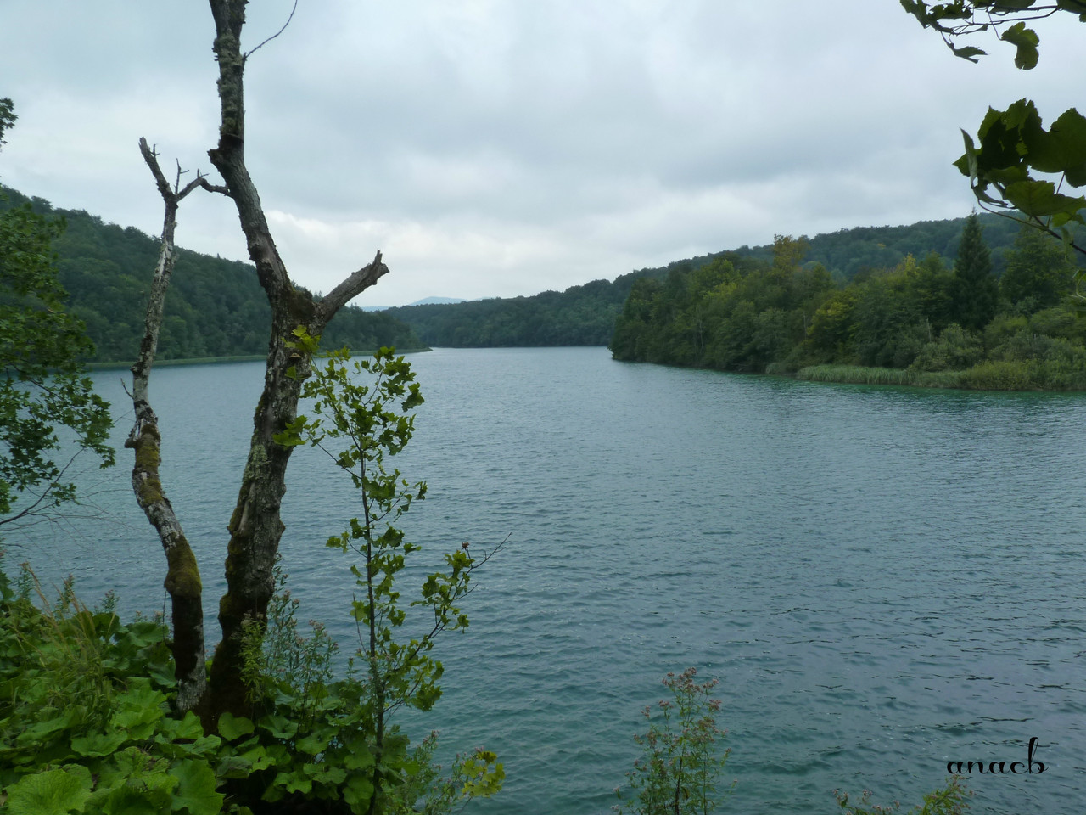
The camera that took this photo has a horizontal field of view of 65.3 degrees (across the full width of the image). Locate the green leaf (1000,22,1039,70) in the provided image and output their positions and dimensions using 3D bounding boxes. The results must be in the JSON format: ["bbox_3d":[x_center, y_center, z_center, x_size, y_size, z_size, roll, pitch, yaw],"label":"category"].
[{"bbox_3d":[1.097,-0.831,1.950,0.080,0.100,0.050,1,5,18],"label":"green leaf"}]

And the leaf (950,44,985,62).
[{"bbox_3d":[0.978,-0.817,1.950,0.082,0.040,0.065,1,5,18],"label":"leaf"}]

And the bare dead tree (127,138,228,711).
[{"bbox_3d":[-1.803,0.090,4.200,0.430,2.800,0.340,0,4,0],"label":"bare dead tree"}]

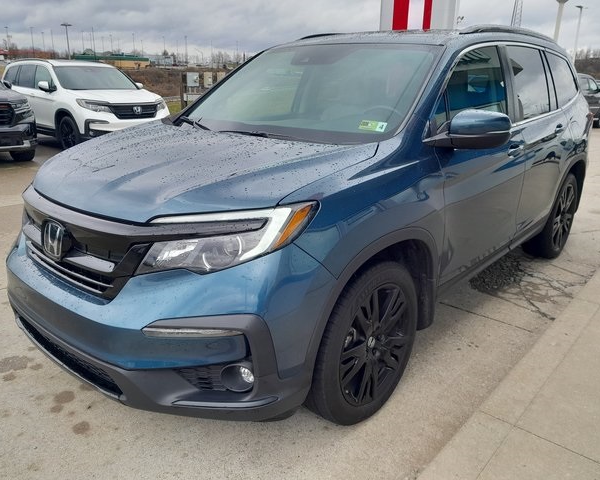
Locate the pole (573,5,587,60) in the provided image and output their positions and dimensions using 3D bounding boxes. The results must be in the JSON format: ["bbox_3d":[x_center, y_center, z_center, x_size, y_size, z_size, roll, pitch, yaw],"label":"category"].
[{"bbox_3d":[22.739,-15.389,41.044,0.900,6.960,0.450,9,20,26],"label":"pole"}]

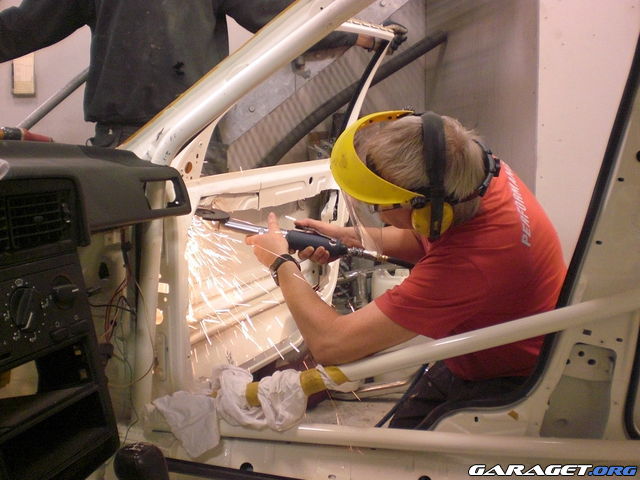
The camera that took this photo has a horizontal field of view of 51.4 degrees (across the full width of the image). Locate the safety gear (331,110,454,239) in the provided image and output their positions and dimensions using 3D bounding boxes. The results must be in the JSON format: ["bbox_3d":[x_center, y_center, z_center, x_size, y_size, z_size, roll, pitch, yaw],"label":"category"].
[{"bbox_3d":[0.147,-0.123,1.310,0.235,0.200,0.190,-7,-38,8],"label":"safety gear"}]

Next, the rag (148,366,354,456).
[{"bbox_3d":[-0.132,0.343,1.340,0.395,0.160,0.130,1,5,7],"label":"rag"}]

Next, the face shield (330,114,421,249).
[{"bbox_3d":[0.116,-0.114,1.340,0.180,0.210,0.200,-7,-38,8],"label":"face shield"}]

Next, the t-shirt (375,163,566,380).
[{"bbox_3d":[0.332,0.063,1.470,0.360,0.460,0.450,-8,19,15],"label":"t-shirt"}]

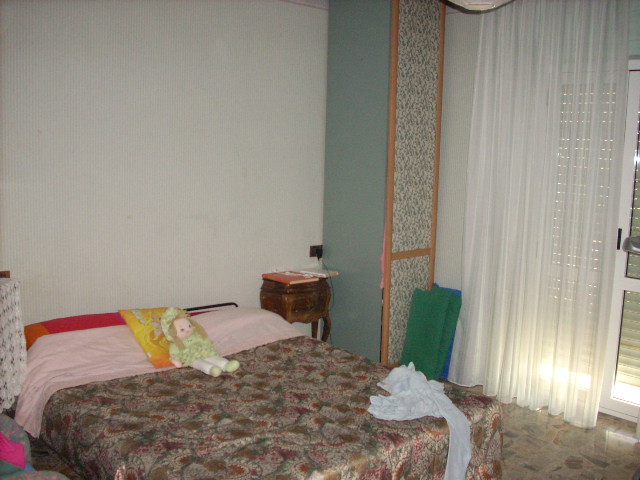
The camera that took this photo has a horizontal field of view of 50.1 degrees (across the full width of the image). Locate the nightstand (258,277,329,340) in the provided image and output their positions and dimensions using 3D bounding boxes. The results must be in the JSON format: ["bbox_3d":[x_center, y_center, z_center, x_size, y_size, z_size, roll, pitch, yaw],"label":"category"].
[{"bbox_3d":[-0.171,0.595,4.852,0.425,0.645,0.310,-5,10,-38],"label":"nightstand"}]

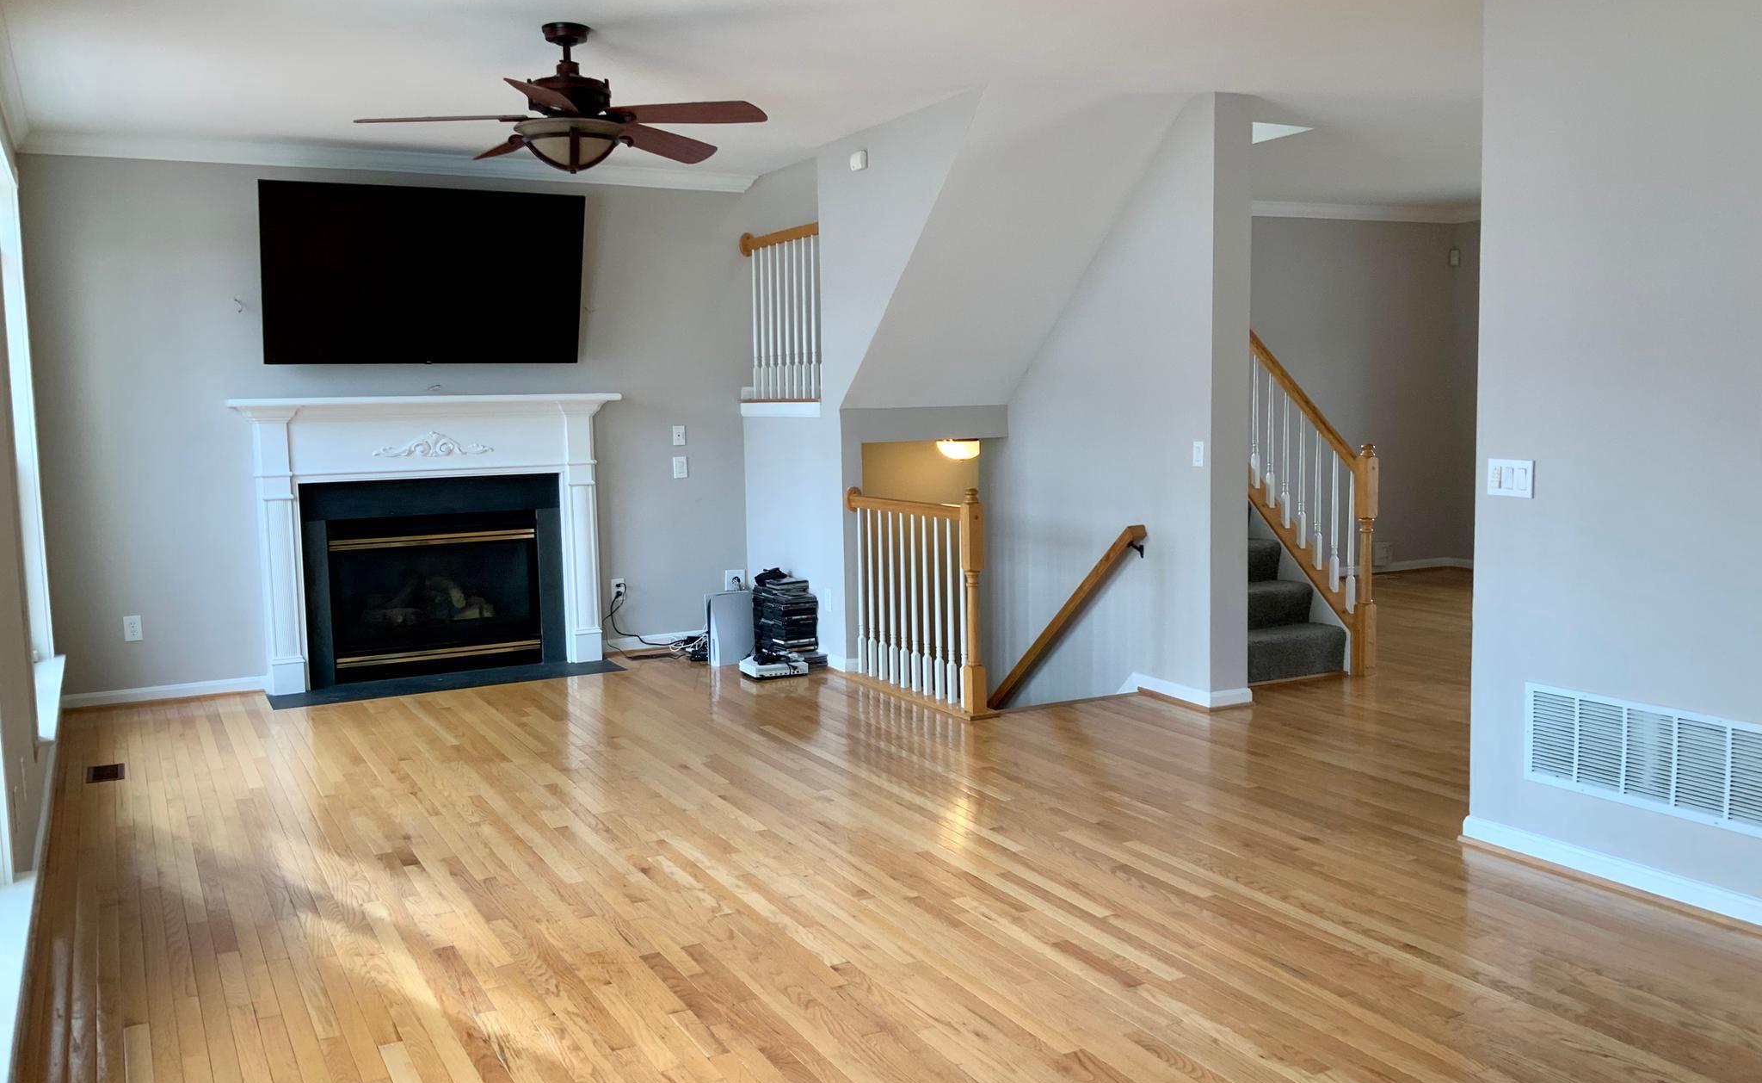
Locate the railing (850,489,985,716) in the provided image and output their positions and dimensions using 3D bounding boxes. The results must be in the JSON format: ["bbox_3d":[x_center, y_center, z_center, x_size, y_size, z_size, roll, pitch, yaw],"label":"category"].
[{"bbox_3d":[0.148,0.233,7.181,0.107,1.028,1.250,-4,6,-28],"label":"railing"}]

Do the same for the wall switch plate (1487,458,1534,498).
[{"bbox_3d":[1.897,-0.190,4.457,0.008,0.114,0.160,-4,6,-28],"label":"wall switch plate"}]

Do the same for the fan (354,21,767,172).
[{"bbox_3d":[-1.111,-1.561,5.237,1.433,0.497,1.433,-4,6,-28],"label":"fan"}]

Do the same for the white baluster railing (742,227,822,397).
[{"bbox_3d":[-0.539,-1.272,8.240,0.084,0.962,1.054,-4,6,-28],"label":"white baluster railing"}]

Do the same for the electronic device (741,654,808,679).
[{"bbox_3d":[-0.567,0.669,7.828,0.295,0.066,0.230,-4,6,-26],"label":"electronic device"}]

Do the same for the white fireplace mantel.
[{"bbox_3d":[-2.352,-0.016,7.862,1.985,1.490,0.211,-4,6,-28],"label":"white fireplace mantel"}]

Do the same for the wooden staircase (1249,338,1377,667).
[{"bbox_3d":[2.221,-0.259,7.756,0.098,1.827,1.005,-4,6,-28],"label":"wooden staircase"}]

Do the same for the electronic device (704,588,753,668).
[{"bbox_3d":[-0.839,0.478,8.172,0.104,0.394,0.260,3,7,40],"label":"electronic device"}]

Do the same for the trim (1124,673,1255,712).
[{"bbox_3d":[1.444,0.696,7.040,0.281,0.084,0.696,-4,6,-28],"label":"trim"}]

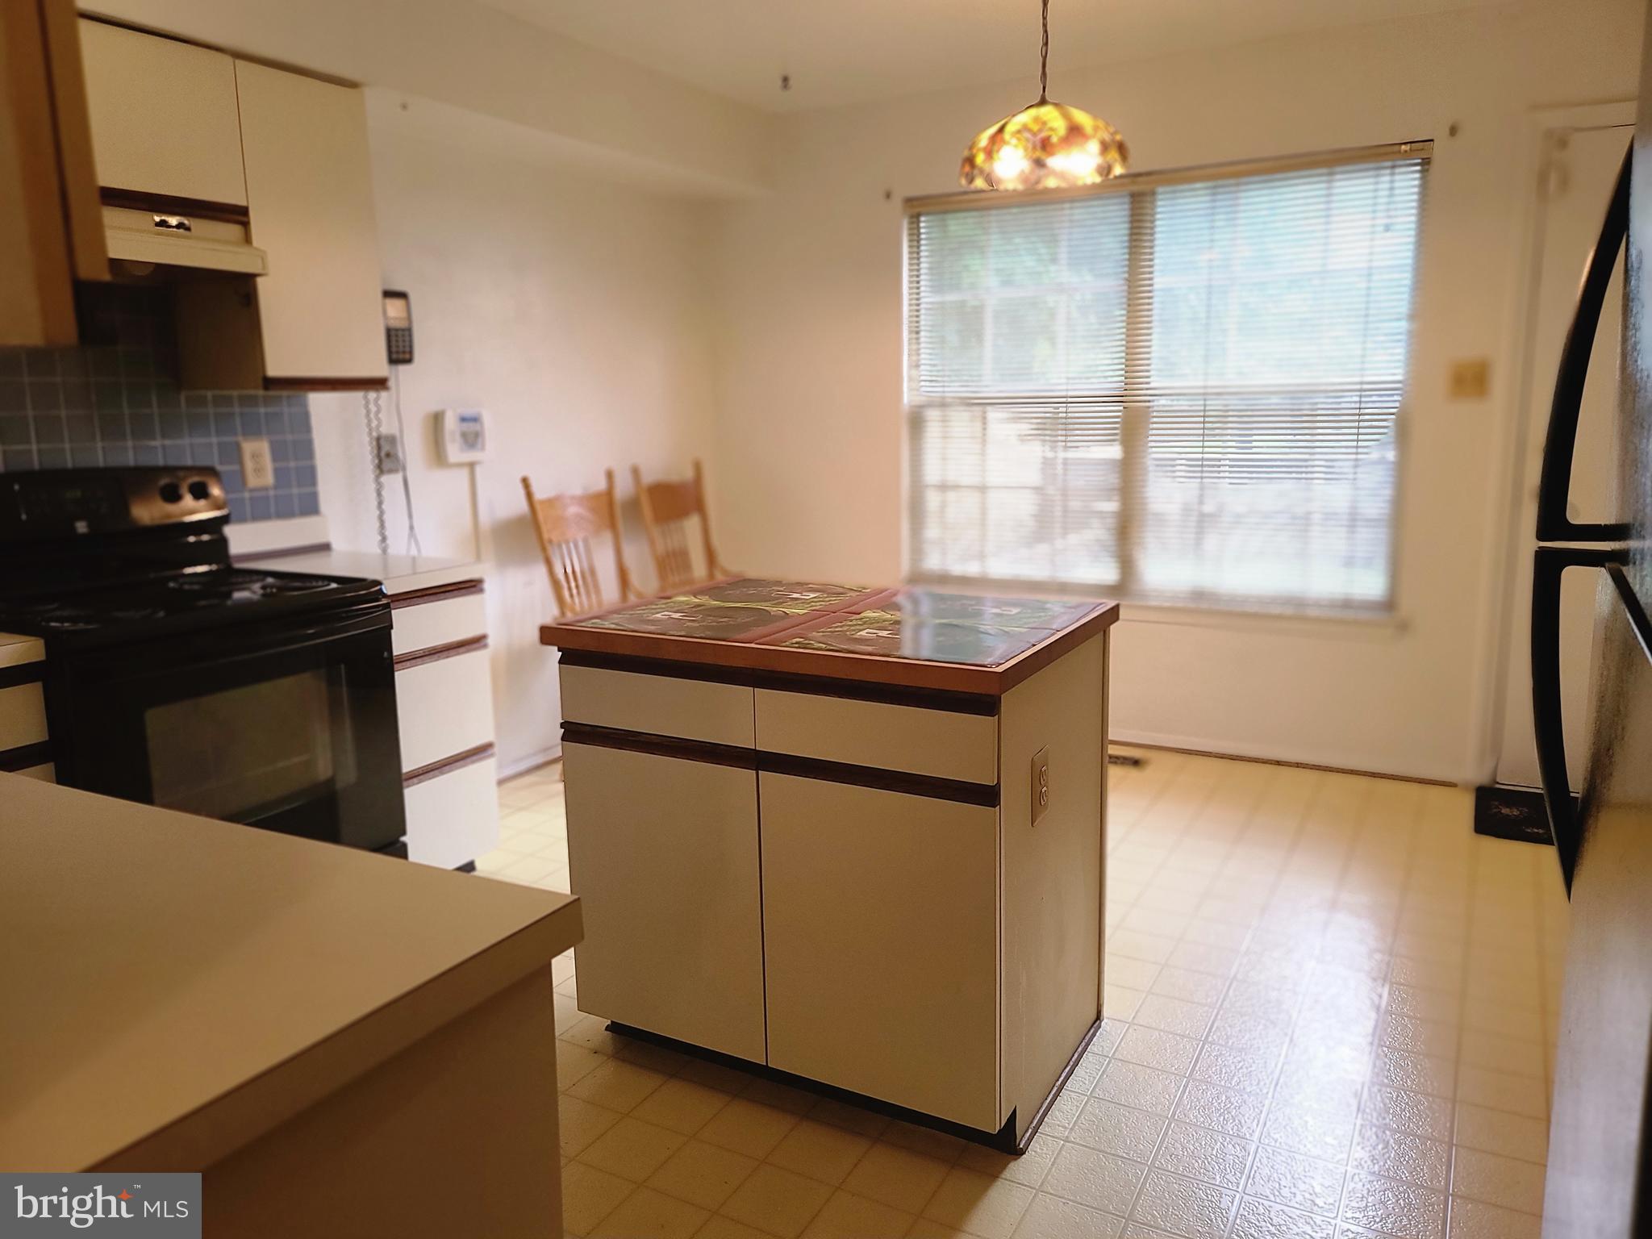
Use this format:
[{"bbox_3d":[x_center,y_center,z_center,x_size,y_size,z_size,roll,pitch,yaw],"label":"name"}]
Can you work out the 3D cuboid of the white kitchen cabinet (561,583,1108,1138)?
[{"bbox_3d":[0.034,0.431,2.428,0.940,0.895,0.705,5,12,28],"label":"white kitchen cabinet"}]

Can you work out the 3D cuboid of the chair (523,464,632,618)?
[{"bbox_3d":[-0.677,0.031,4.205,0.550,1.072,0.500,5,12,28],"label":"chair"}]

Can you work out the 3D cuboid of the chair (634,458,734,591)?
[{"bbox_3d":[-0.386,-0.067,4.698,0.550,1.080,0.500,4,11,24],"label":"chair"}]

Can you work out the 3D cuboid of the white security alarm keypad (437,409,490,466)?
[{"bbox_3d":[-1.198,-0.596,3.920,0.045,0.171,0.171,5,12,28],"label":"white security alarm keypad"}]

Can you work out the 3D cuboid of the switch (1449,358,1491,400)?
[{"bbox_3d":[2.068,-0.772,3.838,0.115,0.121,0.012,5,12,28],"label":"switch"}]

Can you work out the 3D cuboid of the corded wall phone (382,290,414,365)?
[{"bbox_3d":[-1.324,-0.892,3.651,0.054,0.215,0.099,5,12,28],"label":"corded wall phone"}]

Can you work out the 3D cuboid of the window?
[{"bbox_3d":[1.123,-0.829,4.313,1.808,1.519,0.052,5,12,28],"label":"window"}]

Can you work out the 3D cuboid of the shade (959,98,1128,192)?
[{"bbox_3d":[0.543,-1.189,2.970,0.419,0.195,0.419,5,12,28],"label":"shade"}]

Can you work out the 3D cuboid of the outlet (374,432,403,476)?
[{"bbox_3d":[-1.351,-0.510,3.695,0.019,0.117,0.071,5,12,28],"label":"outlet"}]

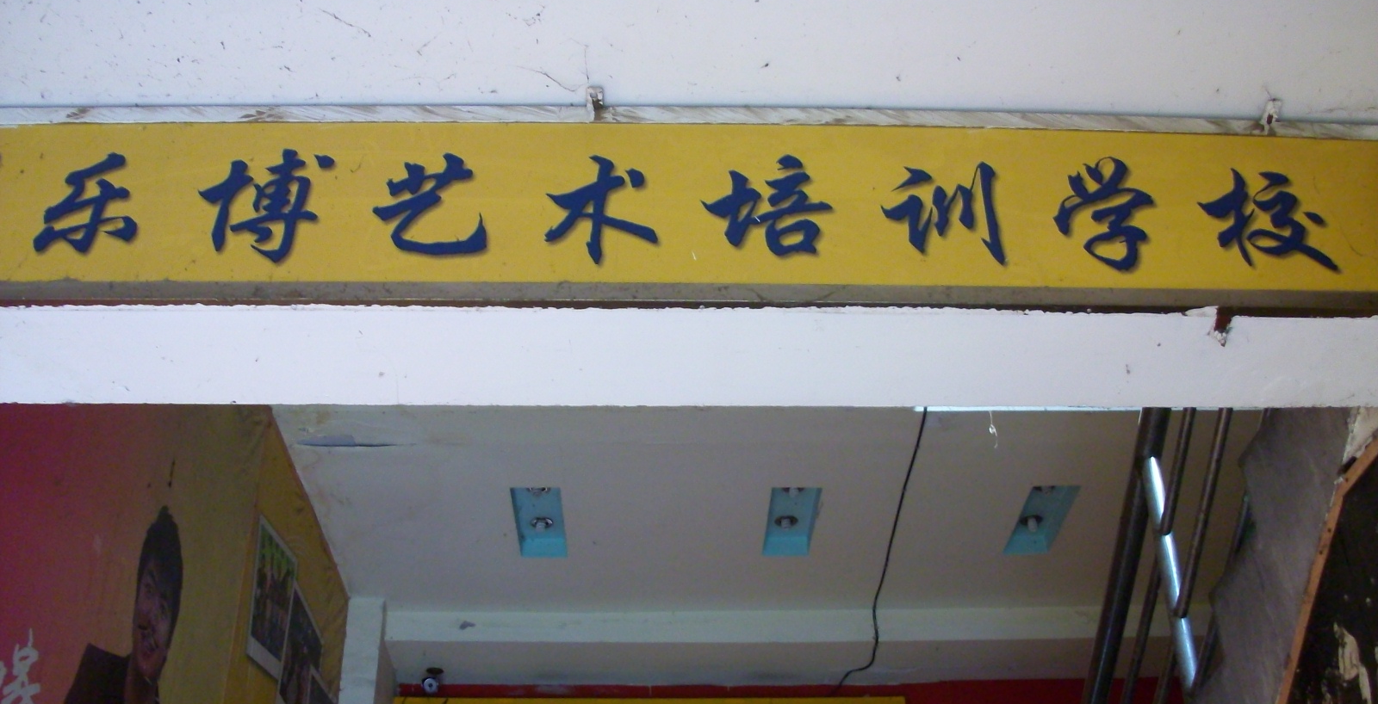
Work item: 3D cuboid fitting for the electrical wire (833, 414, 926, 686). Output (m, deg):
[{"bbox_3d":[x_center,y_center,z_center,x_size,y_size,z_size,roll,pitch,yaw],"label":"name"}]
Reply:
[{"bbox_3d":[0.743,0.850,5.221,0.160,0.182,2.065,0,-35,-2],"label":"electrical wire"}]

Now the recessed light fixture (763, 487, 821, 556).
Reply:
[{"bbox_3d":[0.383,0.615,5.088,0.180,0.080,0.538,0,-35,-2],"label":"recessed light fixture"}]

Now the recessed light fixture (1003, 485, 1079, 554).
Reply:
[{"bbox_3d":[1.324,0.610,5.109,0.172,0.080,0.532,0,-35,-2],"label":"recessed light fixture"}]

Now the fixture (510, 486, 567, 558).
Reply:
[{"bbox_3d":[-0.553,0.613,5.058,0.178,0.080,0.543,0,-35,-2],"label":"fixture"}]

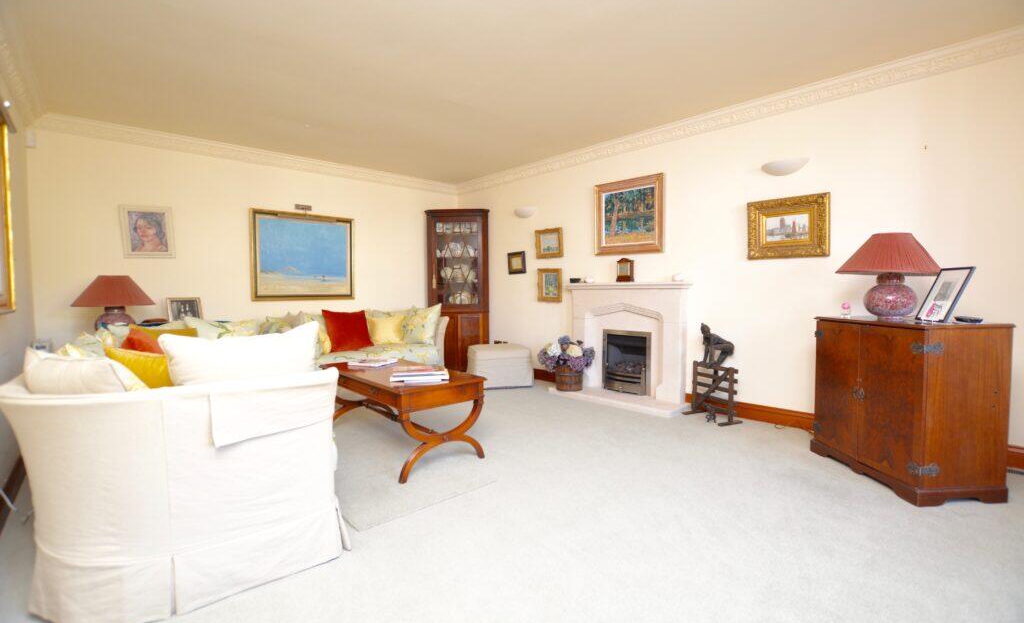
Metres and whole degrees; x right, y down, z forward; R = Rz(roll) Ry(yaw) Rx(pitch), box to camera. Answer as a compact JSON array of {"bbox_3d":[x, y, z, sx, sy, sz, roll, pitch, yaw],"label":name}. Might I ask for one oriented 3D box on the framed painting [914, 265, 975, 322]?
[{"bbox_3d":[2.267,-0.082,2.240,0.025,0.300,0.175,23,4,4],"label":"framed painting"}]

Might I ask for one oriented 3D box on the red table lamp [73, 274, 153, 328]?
[{"bbox_3d":[-2.949,0.000,3.150,0.450,0.530,0.450,0,3,0],"label":"red table lamp"}]

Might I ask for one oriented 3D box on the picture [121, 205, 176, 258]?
[{"bbox_3d":[-3.341,-0.727,3.924,0.372,0.472,0.030,-2,3,-38],"label":"picture"}]

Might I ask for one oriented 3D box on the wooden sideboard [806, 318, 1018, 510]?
[{"bbox_3d":[2.127,0.476,2.355,0.455,0.845,0.705,0,3,-3],"label":"wooden sideboard"}]

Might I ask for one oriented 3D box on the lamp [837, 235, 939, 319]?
[{"bbox_3d":[2.162,-0.192,2.433,0.450,0.498,0.450,2,3,42],"label":"lamp"}]

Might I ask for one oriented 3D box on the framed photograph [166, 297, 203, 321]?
[{"bbox_3d":[-2.760,0.050,3.610,0.030,0.320,0.240,-14,-8,41],"label":"framed photograph"}]

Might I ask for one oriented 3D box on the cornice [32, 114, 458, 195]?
[{"bbox_3d":[-2.187,-1.540,4.490,3.857,0.105,0.090,-3,3,-39],"label":"cornice"}]

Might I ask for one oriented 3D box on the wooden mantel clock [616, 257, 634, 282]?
[{"bbox_3d":[1.075,-0.388,4.031,0.141,0.220,0.080,2,3,44],"label":"wooden mantel clock"}]

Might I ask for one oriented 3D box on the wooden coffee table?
[{"bbox_3d":[-0.734,0.644,2.804,0.560,0.490,1.070,-2,3,-40],"label":"wooden coffee table"}]

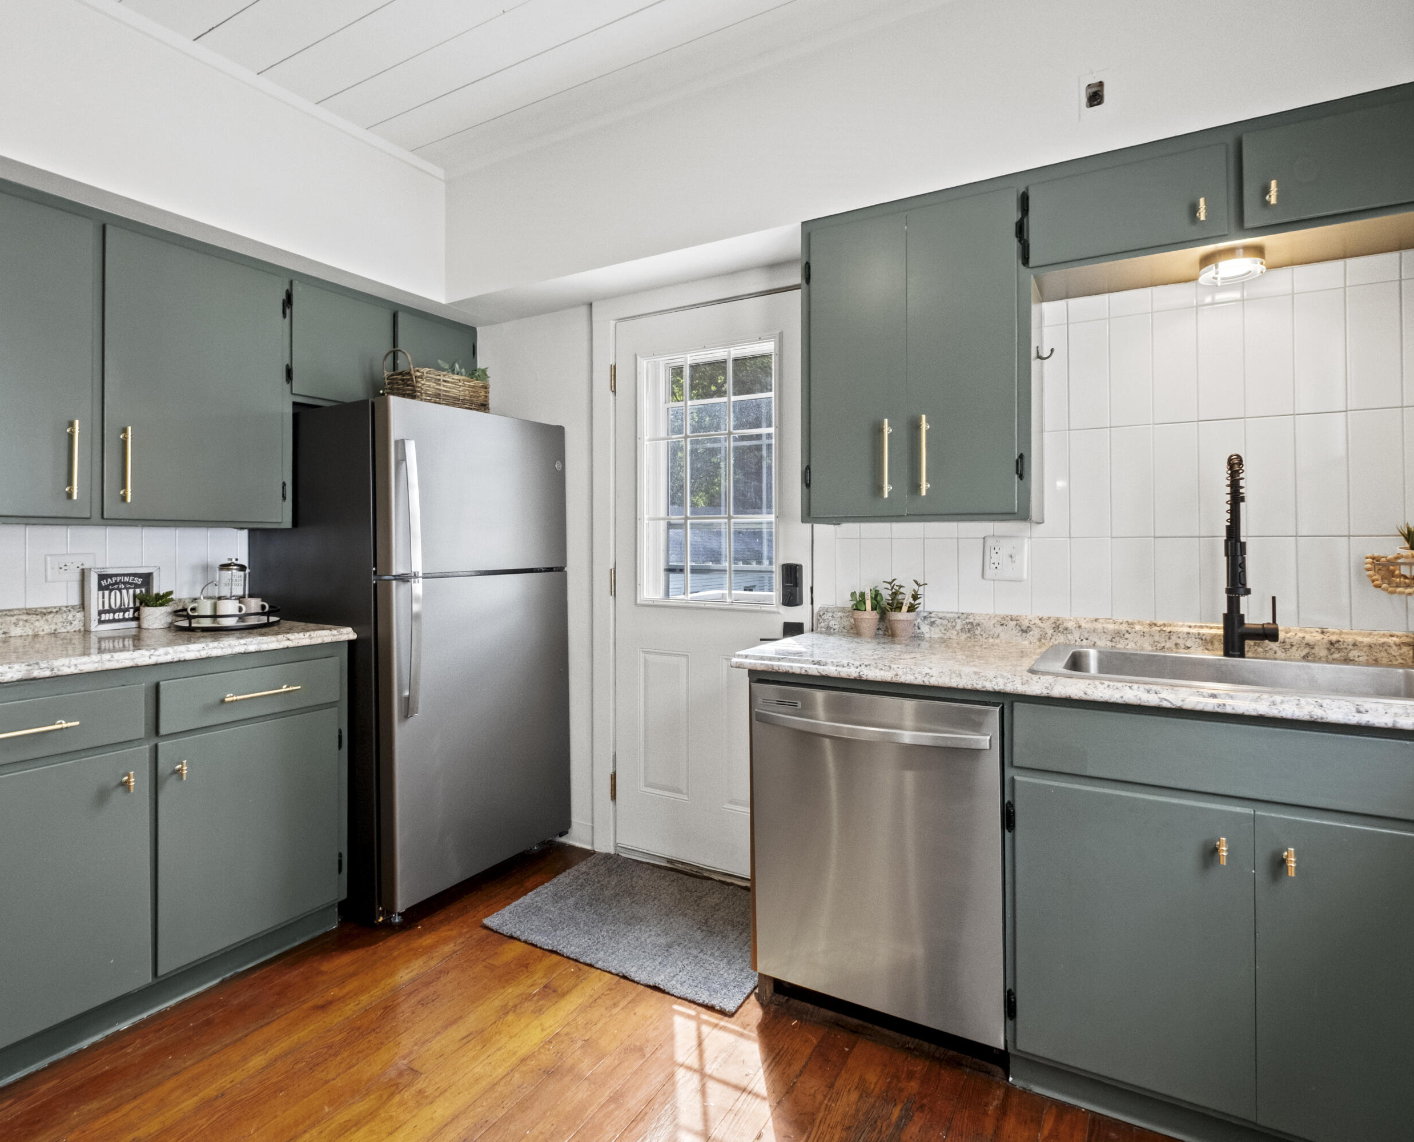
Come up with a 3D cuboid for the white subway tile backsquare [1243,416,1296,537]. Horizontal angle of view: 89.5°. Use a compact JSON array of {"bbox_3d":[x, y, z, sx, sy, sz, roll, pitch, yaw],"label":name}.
[{"bbox_3d":[1.444,-0.241,1.829,0.101,0.305,0.010,1,1,28],"label":"white subway tile backsquare"}]

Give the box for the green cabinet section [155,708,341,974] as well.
[{"bbox_3d":[-1.284,0.733,2.031,0.028,0.601,0.479,1,1,32],"label":"green cabinet section"}]

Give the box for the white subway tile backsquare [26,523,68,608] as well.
[{"bbox_3d":[-2.099,-0.013,2.270,0.010,0.265,0.102,0,1,30],"label":"white subway tile backsquare"}]

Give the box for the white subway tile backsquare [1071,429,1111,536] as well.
[{"bbox_3d":[1.074,-0.245,1.997,0.100,0.304,0.010,0,1,30],"label":"white subway tile backsquare"}]

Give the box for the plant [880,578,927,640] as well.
[{"bbox_3d":[0.611,0.118,2.216,0.130,0.180,0.120,1,1,28],"label":"plant"}]

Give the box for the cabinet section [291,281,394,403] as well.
[{"bbox_3d":[-1.286,-0.782,2.533,0.028,0.374,0.381,1,1,32],"label":"cabinet section"}]

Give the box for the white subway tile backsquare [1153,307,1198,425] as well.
[{"bbox_3d":[1.275,-0.556,1.943,0.102,0.305,0.010,0,1,28],"label":"white subway tile backsquare"}]

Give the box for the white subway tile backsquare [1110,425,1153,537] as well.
[{"bbox_3d":[1.159,-0.243,1.947,0.098,0.302,0.010,0,1,30],"label":"white subway tile backsquare"}]

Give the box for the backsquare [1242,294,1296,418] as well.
[{"bbox_3d":[1.415,-0.538,1.794,0.100,0.300,0.010,0,1,29],"label":"backsquare"}]

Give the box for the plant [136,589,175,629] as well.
[{"bbox_3d":[-1.801,0.123,2.333,0.105,0.127,0.105,0,1,30],"label":"plant"}]

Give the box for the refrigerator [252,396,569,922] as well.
[{"bbox_3d":[-1.118,0.274,2.787,0.870,1.690,0.790,0,1,30],"label":"refrigerator"}]

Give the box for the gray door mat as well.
[{"bbox_3d":[-0.176,1.112,2.308,0.912,0.012,0.612,0,1,30],"label":"gray door mat"}]

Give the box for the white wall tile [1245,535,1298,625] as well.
[{"bbox_3d":[1.510,0.025,1.912,0.106,0.228,0.012,0,1,29],"label":"white wall tile"}]

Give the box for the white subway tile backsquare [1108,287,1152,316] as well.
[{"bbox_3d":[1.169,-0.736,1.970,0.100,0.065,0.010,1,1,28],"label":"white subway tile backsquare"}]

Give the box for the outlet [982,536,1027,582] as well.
[{"bbox_3d":[0.894,-0.036,2.137,0.123,0.130,0.012,1,1,28],"label":"outlet"}]

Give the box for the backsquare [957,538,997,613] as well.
[{"bbox_3d":[0.820,0.015,2.170,0.102,0.226,0.010,1,1,28],"label":"backsquare"}]

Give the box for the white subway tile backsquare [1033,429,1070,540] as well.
[{"bbox_3d":[1.006,-0.251,2.090,0.100,0.305,0.010,0,1,28],"label":"white subway tile backsquare"}]

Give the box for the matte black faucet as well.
[{"bbox_3d":[1.313,-0.030,1.696,0.111,0.498,0.230,1,1,31],"label":"matte black faucet"}]

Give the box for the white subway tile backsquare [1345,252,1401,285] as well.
[{"bbox_3d":[1.585,-0.713,1.700,0.097,0.065,0.010,0,1,30],"label":"white subway tile backsquare"}]

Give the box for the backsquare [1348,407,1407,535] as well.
[{"bbox_3d":[1.595,-0.234,1.700,0.100,0.300,0.010,0,1,29],"label":"backsquare"}]

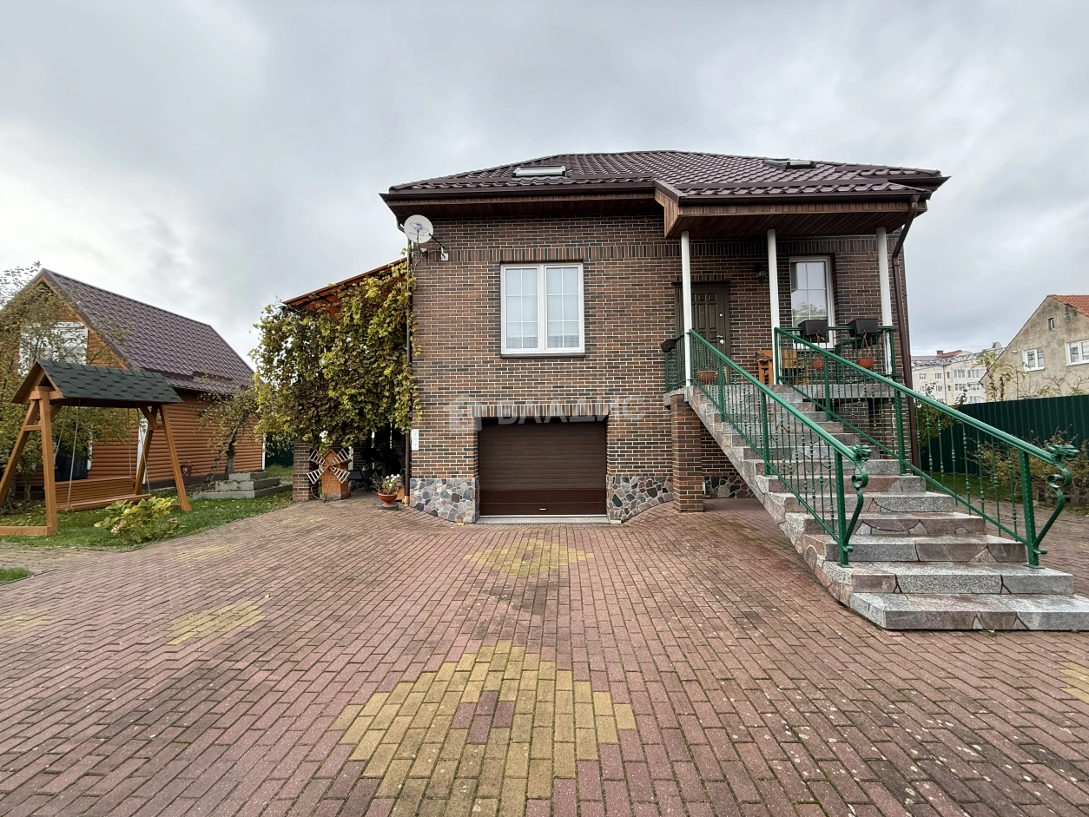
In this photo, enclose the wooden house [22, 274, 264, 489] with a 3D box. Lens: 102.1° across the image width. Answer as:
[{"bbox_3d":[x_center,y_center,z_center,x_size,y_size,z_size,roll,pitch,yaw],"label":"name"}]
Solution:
[{"bbox_3d":[-13.881,-0.570,15.079,6.100,6.200,5.950,-1,-4,1],"label":"wooden house"}]

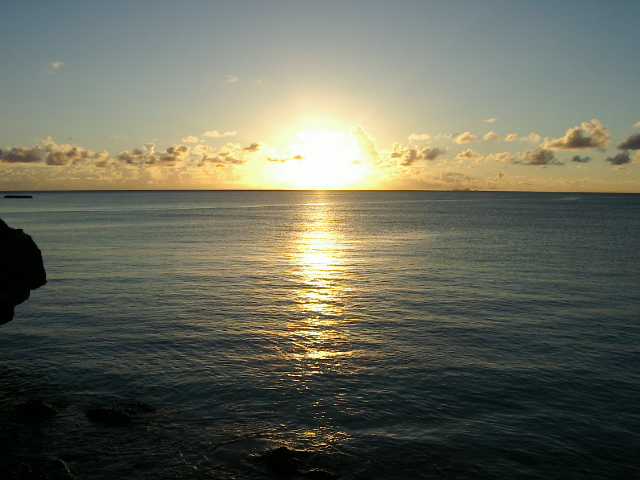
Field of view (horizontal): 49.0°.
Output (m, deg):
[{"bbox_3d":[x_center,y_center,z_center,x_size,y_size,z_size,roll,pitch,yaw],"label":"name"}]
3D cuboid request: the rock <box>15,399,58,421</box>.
[{"bbox_3d":[-3.530,2.120,8.750,0.500,0.230,0.440,0,4,0],"label":"rock"}]

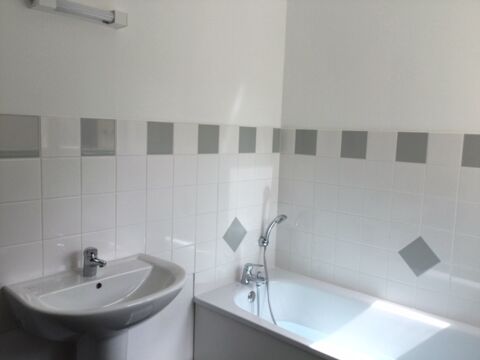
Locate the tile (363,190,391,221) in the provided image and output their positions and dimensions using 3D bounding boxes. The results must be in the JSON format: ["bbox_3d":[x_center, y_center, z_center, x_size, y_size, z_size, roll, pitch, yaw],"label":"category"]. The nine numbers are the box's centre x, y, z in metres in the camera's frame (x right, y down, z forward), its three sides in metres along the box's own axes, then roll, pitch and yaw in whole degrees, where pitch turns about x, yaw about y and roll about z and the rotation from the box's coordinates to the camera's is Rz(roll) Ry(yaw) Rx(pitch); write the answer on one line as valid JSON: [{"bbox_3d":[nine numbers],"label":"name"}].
[{"bbox_3d":[0.719,0.126,2.248,0.149,0.149,0.010,7,8,41],"label":"tile"}]

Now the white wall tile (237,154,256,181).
[{"bbox_3d":[0.035,-0.077,2.405,0.010,0.150,0.150,8,8,41],"label":"white wall tile"}]

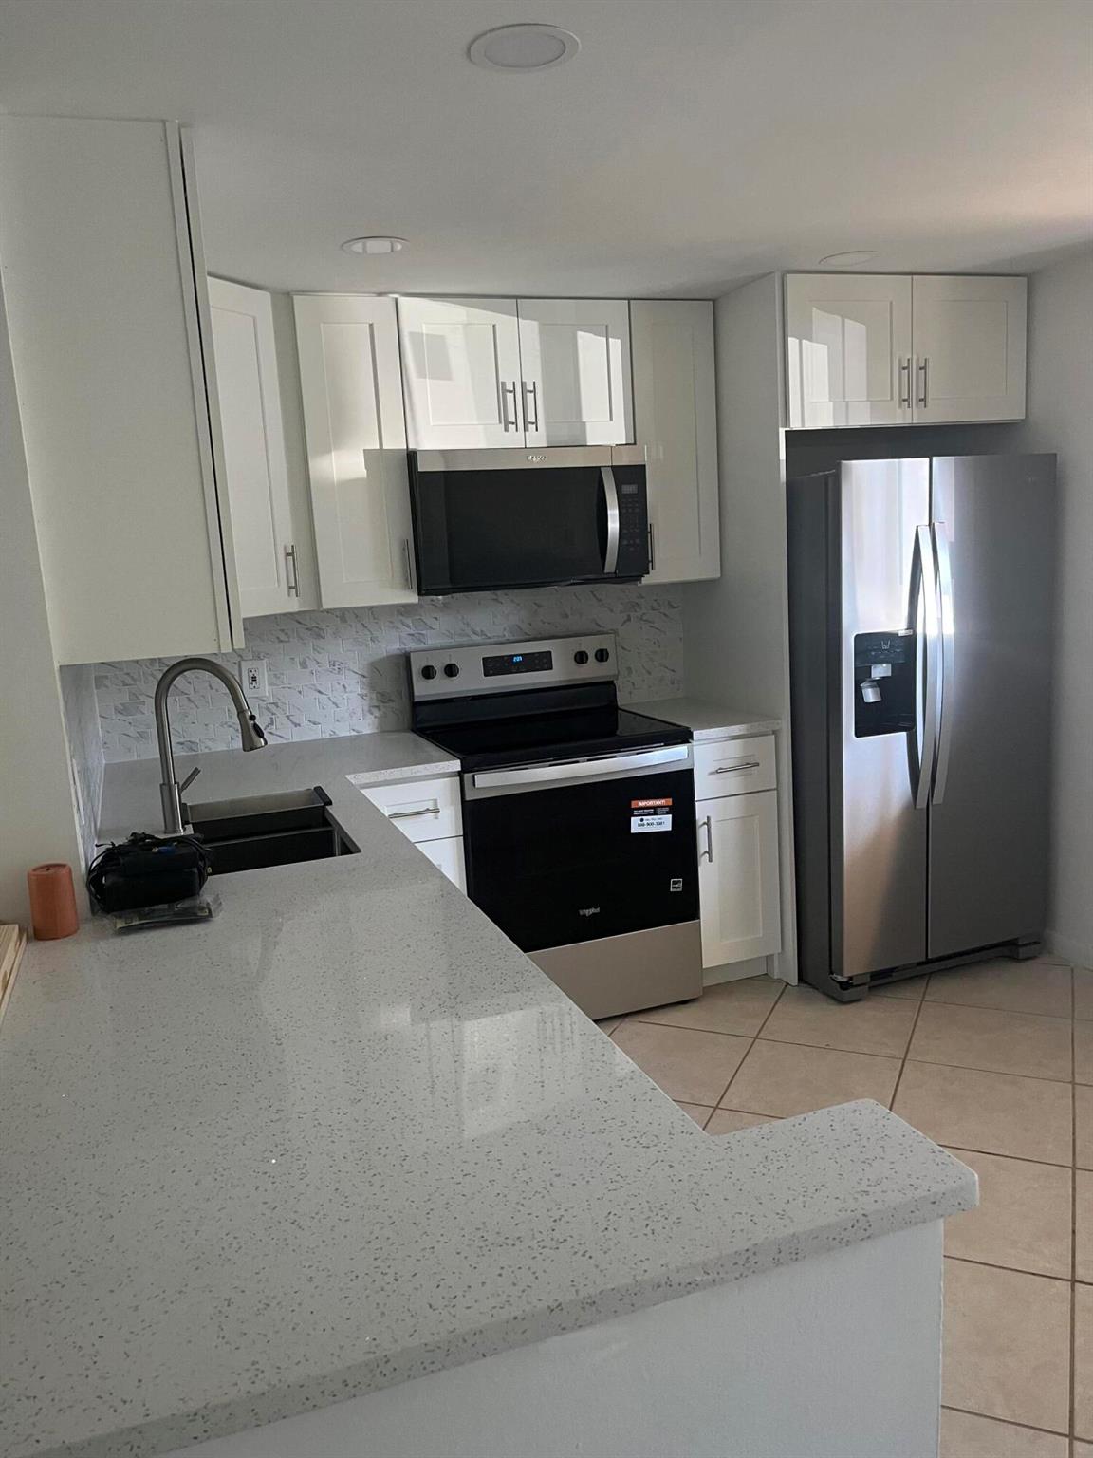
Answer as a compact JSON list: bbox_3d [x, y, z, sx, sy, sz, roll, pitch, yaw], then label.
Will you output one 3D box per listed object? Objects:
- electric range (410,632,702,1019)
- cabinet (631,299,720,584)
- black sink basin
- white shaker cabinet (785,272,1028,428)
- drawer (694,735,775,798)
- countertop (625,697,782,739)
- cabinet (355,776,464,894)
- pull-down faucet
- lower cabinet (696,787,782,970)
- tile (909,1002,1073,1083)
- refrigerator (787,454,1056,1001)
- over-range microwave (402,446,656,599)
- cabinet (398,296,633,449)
[{"bbox_3d":[0.023,0.320,3.663,0.758,1.174,0.700,-7,11,-19],"label":"electric range"},{"bbox_3d":[0.383,-0.970,3.800,0.308,0.910,0.330,-7,10,-19],"label":"cabinet"},{"bbox_3d":[-0.681,0.364,2.636,0.380,0.230,0.720,-7,11,-19],"label":"black sink basin"},{"bbox_3d":[1.046,-1.227,3.703,0.894,0.444,0.615,-7,11,-19],"label":"white shaker cabinet"},{"bbox_3d":[0.532,0.086,3.807,0.295,0.185,0.560,-7,11,-19],"label":"drawer"},{"bbox_3d":[0.501,-0.039,3.796,0.315,0.034,0.668,-7,10,-19],"label":"countertop"},{"bbox_3d":[-0.474,0.499,3.549,0.294,0.798,0.615,-7,11,-19],"label":"cabinet"},{"bbox_3d":[-0.772,0.029,2.534,0.242,0.397,0.085,-7,10,-19],"label":"pull-down faucet"},{"bbox_3d":[0.542,0.454,3.906,0.295,0.570,0.610,-7,11,-19],"label":"lower cabinet"},{"bbox_3d":[1.313,0.917,3.225,0.423,0.010,0.423,1,10,26],"label":"tile"},{"bbox_3d":[1.175,-0.050,3.866,0.830,1.707,0.845,-7,11,-19],"label":"refrigerator"},{"bbox_3d":[-0.091,-0.695,3.629,0.757,0.428,0.410,-7,10,-19],"label":"over-range microwave"},{"bbox_3d":[-0.131,-1.140,3.596,0.763,0.448,0.330,-7,11,-19],"label":"cabinet"}]

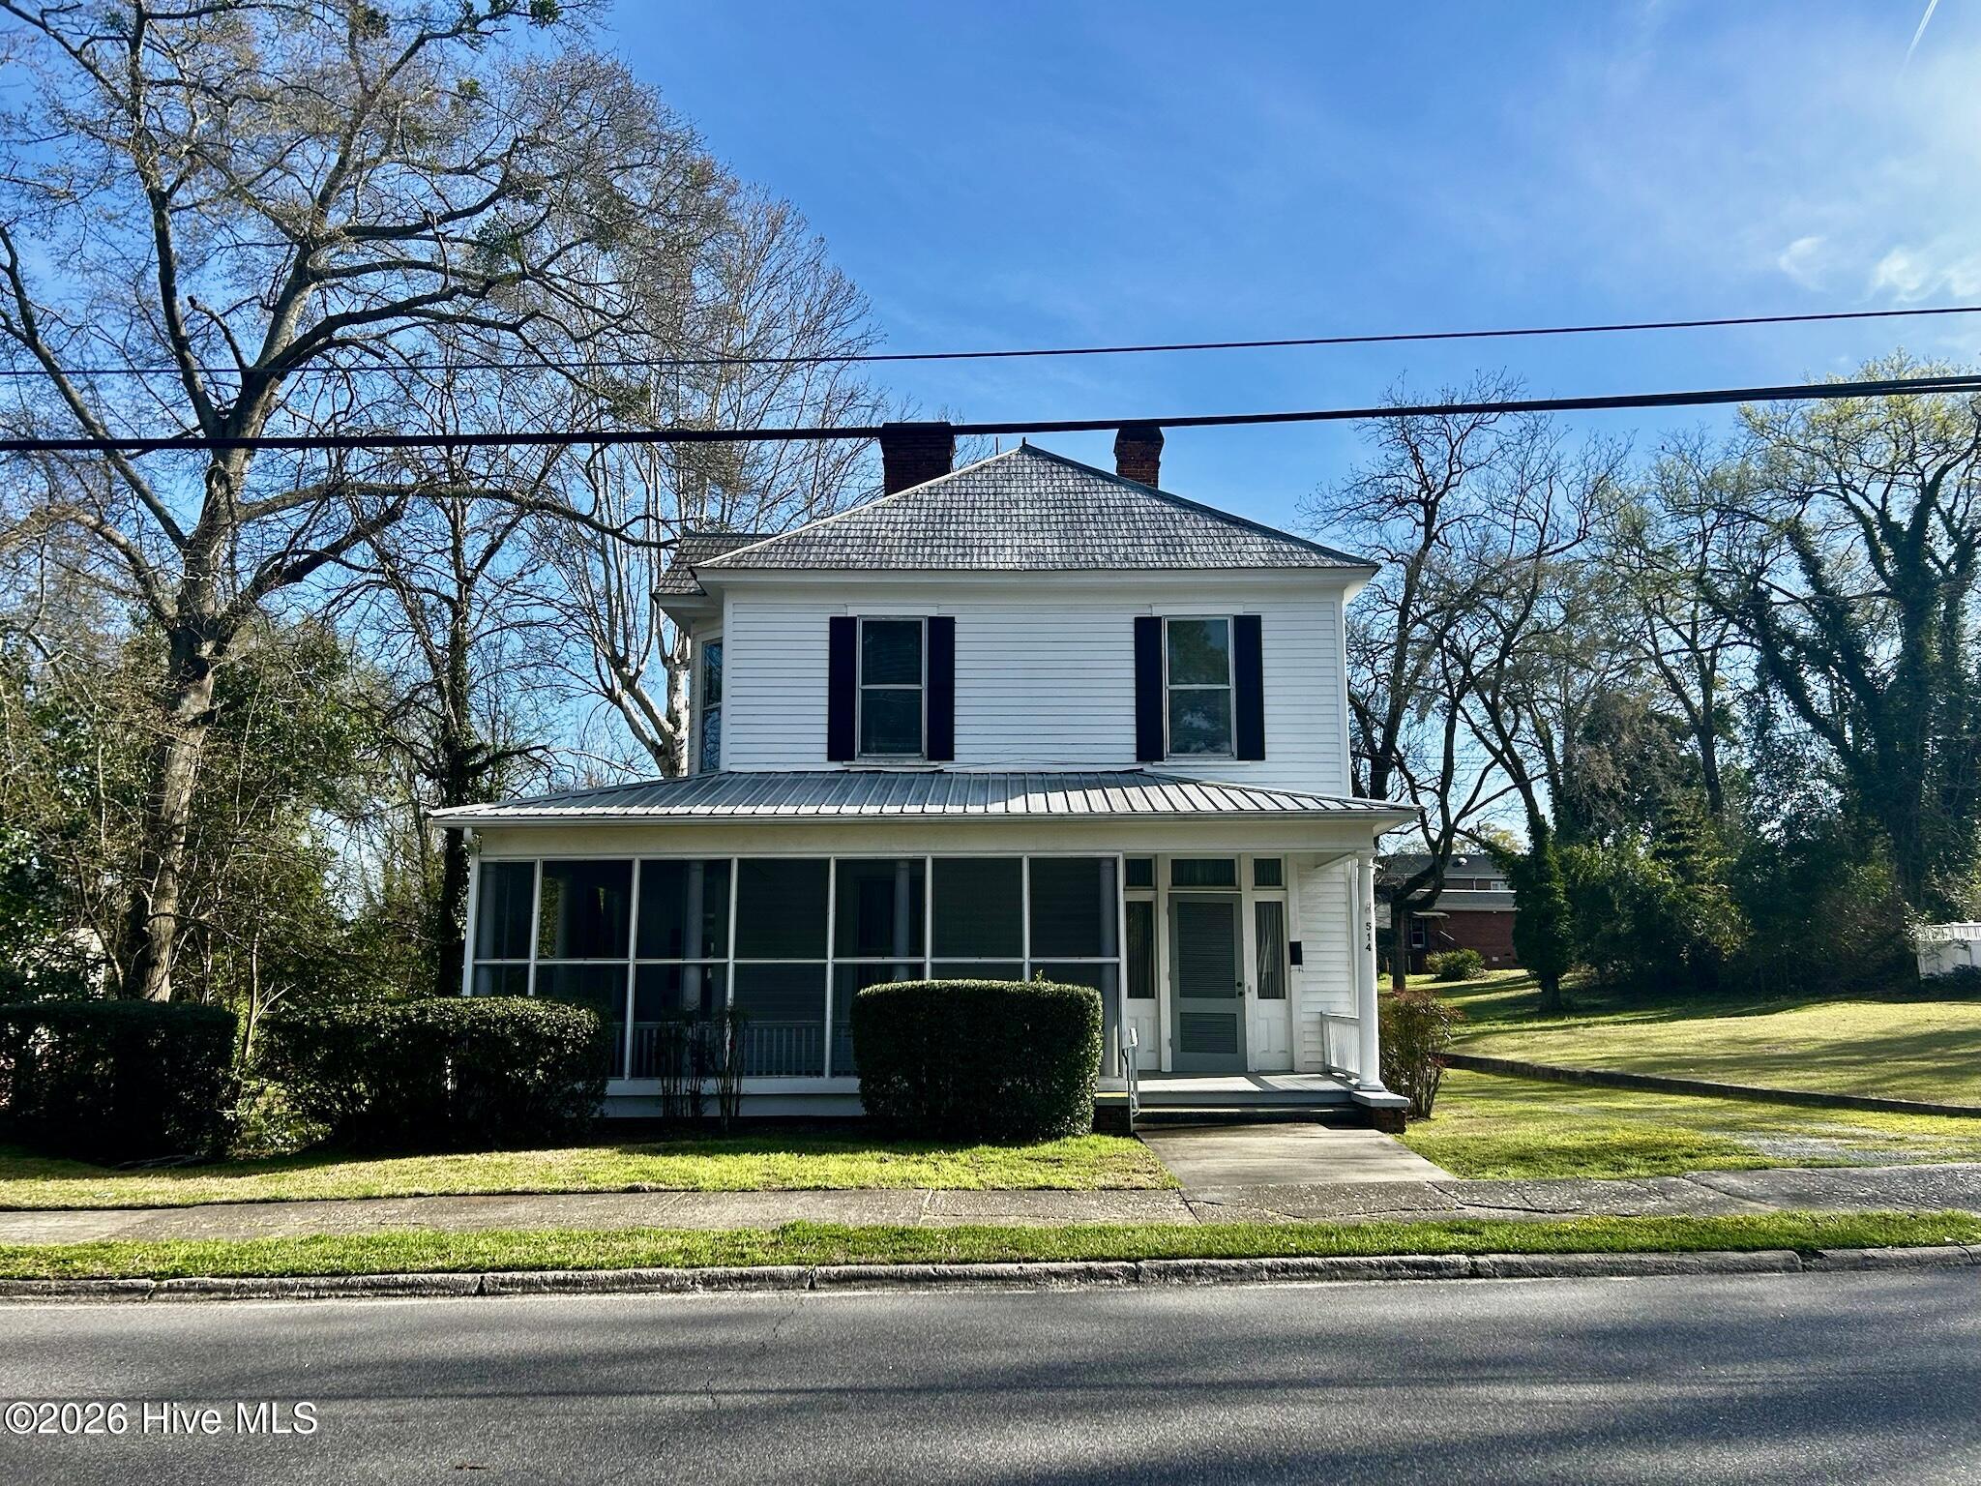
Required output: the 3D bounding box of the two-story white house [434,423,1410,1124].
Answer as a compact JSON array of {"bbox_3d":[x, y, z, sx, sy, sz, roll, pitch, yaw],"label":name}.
[{"bbox_3d":[-0.248,-0.409,21.966,10.400,10.670,13.000,0,-9,3],"label":"two-story white house"}]

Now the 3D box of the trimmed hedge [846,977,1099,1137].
[{"bbox_3d":[-0.115,3.003,14.203,2.312,1.530,1.250,0,-9,3],"label":"trimmed hedge"}]

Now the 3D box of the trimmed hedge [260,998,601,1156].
[{"bbox_3d":[-5.375,3.161,14.471,3.251,1.420,1.350,0,-9,3],"label":"trimmed hedge"}]

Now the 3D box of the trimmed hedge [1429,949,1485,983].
[{"bbox_3d":[17.788,8.452,56.626,2.240,1.320,1.800,0,-9,3],"label":"trimmed hedge"}]

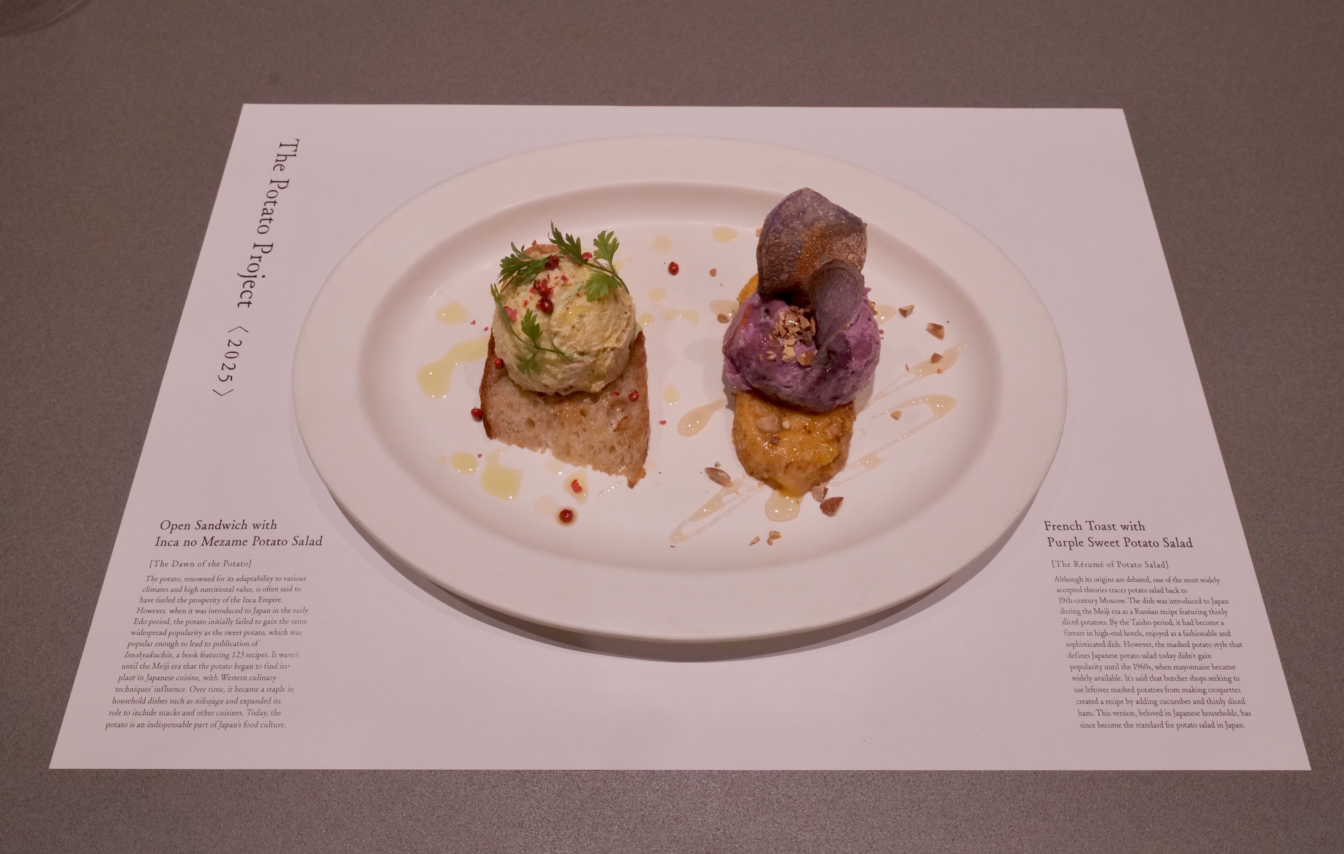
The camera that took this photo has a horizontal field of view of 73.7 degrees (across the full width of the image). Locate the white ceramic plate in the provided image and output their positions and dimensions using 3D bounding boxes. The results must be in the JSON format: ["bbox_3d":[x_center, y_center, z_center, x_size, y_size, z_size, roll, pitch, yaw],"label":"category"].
[{"bbox_3d":[0.002,-0.020,0.347,0.284,0.031,0.214,2,64,1],"label":"white ceramic plate"}]

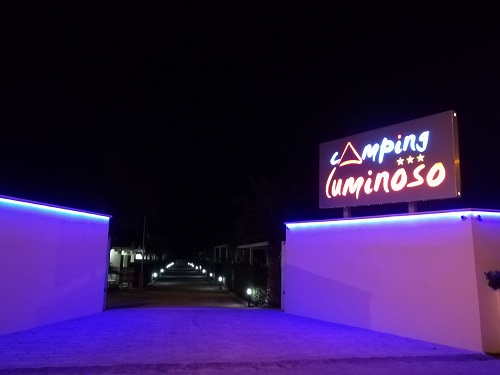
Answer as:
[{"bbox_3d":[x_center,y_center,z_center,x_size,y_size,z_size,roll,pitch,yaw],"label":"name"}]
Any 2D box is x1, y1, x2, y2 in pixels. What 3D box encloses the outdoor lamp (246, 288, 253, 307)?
[{"bbox_3d":[-0.012,3.346,11.400,0.160,0.560,0.160,1,-10,0],"label":"outdoor lamp"}]

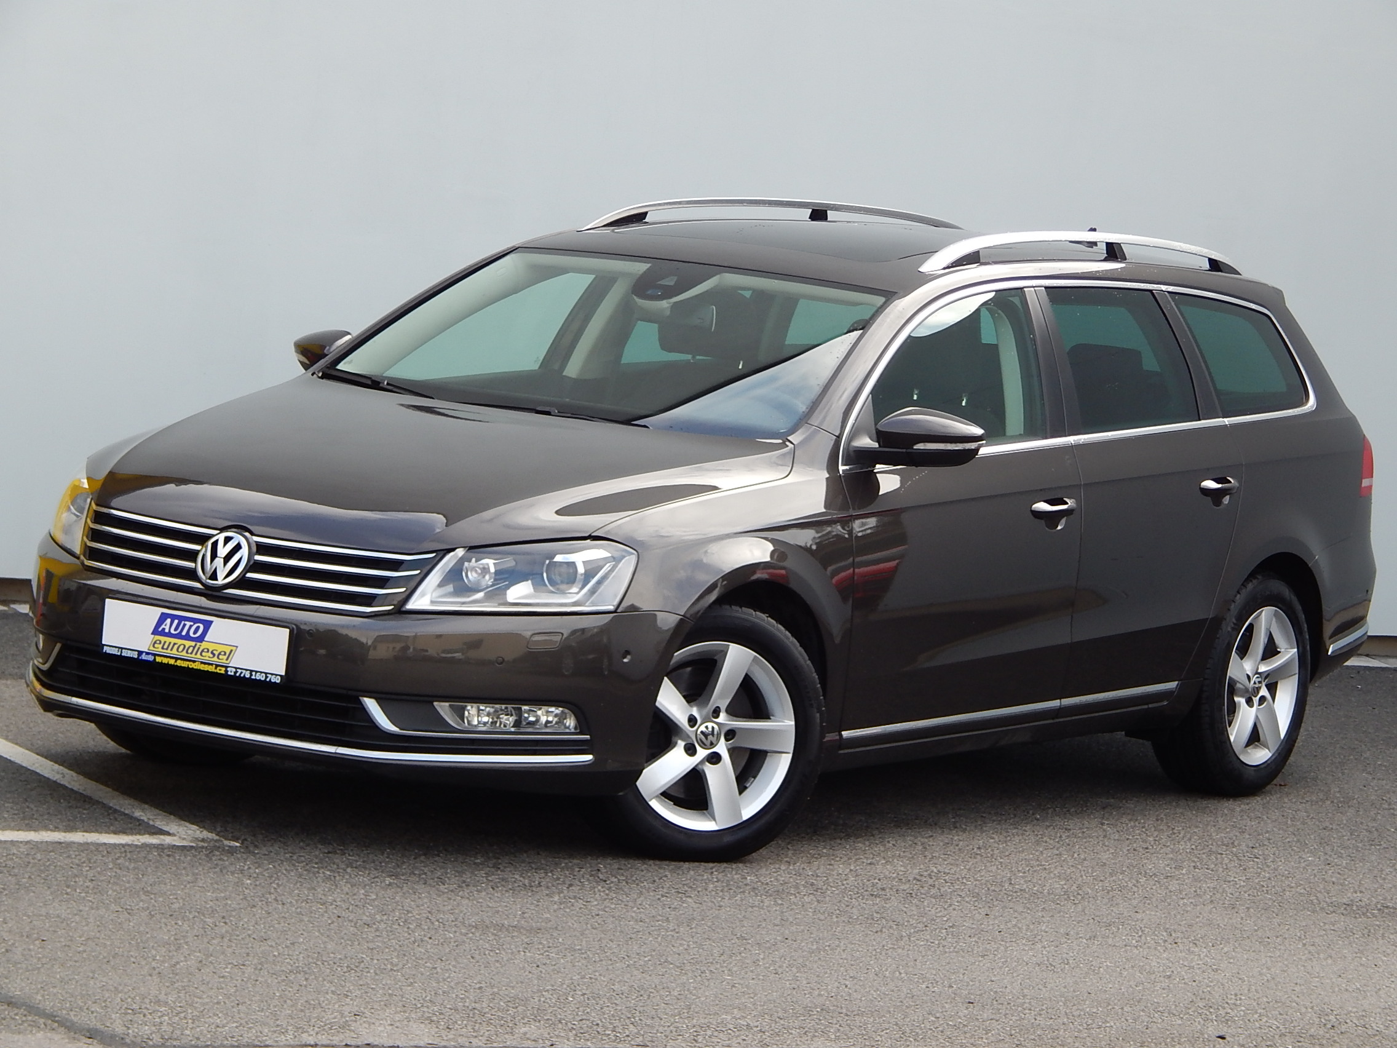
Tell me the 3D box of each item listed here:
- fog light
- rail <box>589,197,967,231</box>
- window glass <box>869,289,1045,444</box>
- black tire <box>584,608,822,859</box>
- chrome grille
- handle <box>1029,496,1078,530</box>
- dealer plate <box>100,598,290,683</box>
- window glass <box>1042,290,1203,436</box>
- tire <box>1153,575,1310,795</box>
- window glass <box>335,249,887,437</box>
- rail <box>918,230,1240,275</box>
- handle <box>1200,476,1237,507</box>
[{"bbox_3d":[-0.414,0.434,11.727,0.270,0.070,0.190,9,6,32],"label":"fog light"},{"bbox_3d":[0.250,-0.837,14.850,0.055,0.125,1.980,8,6,34],"label":"rail"},{"bbox_3d":[0.628,-0.390,13.187,0.050,0.410,0.950,-17,-8,32],"label":"window glass"},{"bbox_3d":[-0.016,0.475,12.320,0.625,0.625,0.215,3,5,-30],"label":"black tire"},{"bbox_3d":[-1.038,0.082,12.090,1.000,0.145,0.150,8,-3,32],"label":"chrome grille"},{"bbox_3d":[0.897,-0.025,13.469,0.050,0.070,0.235,8,5,32],"label":"handle"},{"bbox_3d":[-1.126,0.267,11.991,0.525,0.128,0.020,8,4,32],"label":"dealer plate"},{"bbox_3d":[1.121,-0.423,13.950,0.040,0.390,0.670,-16,-7,30],"label":"window glass"},{"bbox_3d":[1.454,0.433,14.571,0.215,0.625,0.625,9,6,32],"label":"tire"},{"bbox_3d":[-0.220,-0.469,13.268,1.380,0.100,0.830,8,34,32],"label":"window glass"},{"bbox_3d":[1.054,-0.720,14.220,0.065,0.125,1.900,8,5,30],"label":"rail"},{"bbox_3d":[1.389,-0.086,14.240,0.050,0.070,0.220,8,5,32],"label":"handle"}]

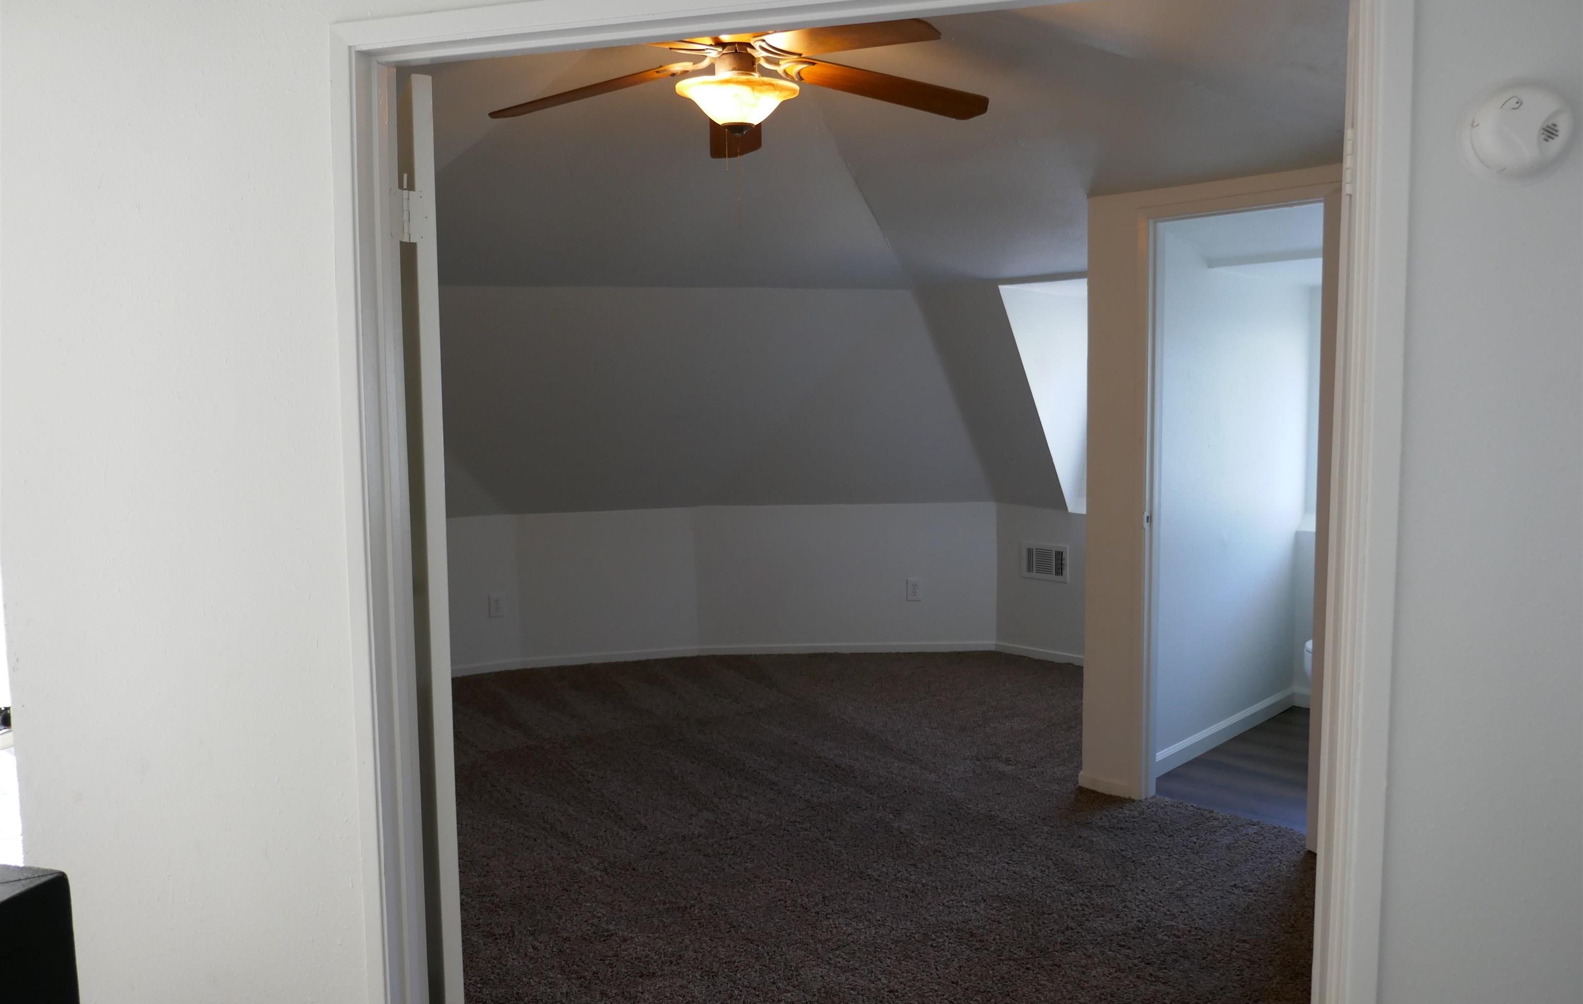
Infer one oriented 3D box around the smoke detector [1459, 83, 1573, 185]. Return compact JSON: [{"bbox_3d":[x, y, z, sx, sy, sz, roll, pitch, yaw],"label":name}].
[{"bbox_3d":[0.887,-0.449,1.343,0.123,0.123,0.042,1,5,15],"label":"smoke detector"}]

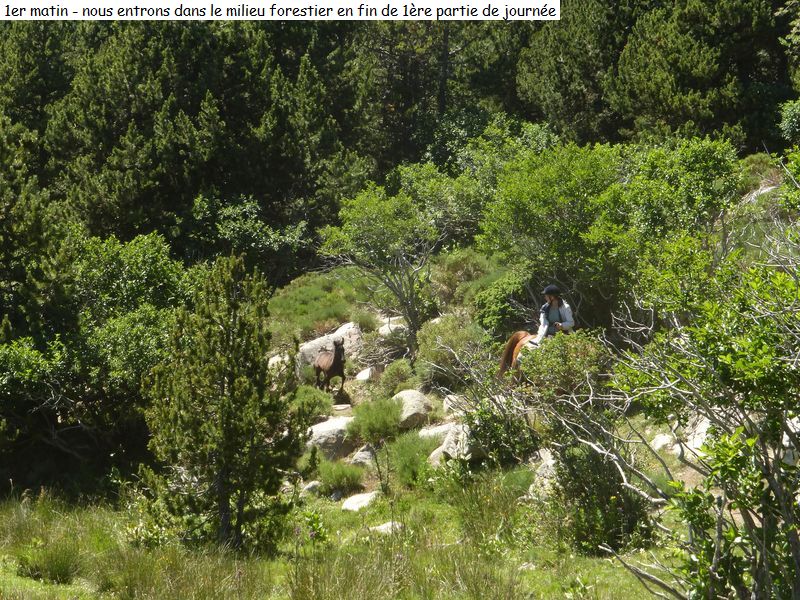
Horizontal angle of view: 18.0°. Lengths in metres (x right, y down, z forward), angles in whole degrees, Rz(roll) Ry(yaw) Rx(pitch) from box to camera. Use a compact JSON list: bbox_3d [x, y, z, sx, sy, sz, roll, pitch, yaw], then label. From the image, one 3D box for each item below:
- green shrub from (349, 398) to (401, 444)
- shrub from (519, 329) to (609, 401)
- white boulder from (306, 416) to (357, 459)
[{"bbox_3d":[-0.384,1.905,39.500,0.847,0.721,0.780,0,-1,0],"label":"green shrub"},{"bbox_3d":[2.369,0.935,36.500,1.304,1.043,1.150,0,-1,0],"label":"shrub"},{"bbox_3d":[-0.973,1.996,36.300,0.780,0.630,0.680,0,0,0],"label":"white boulder"}]

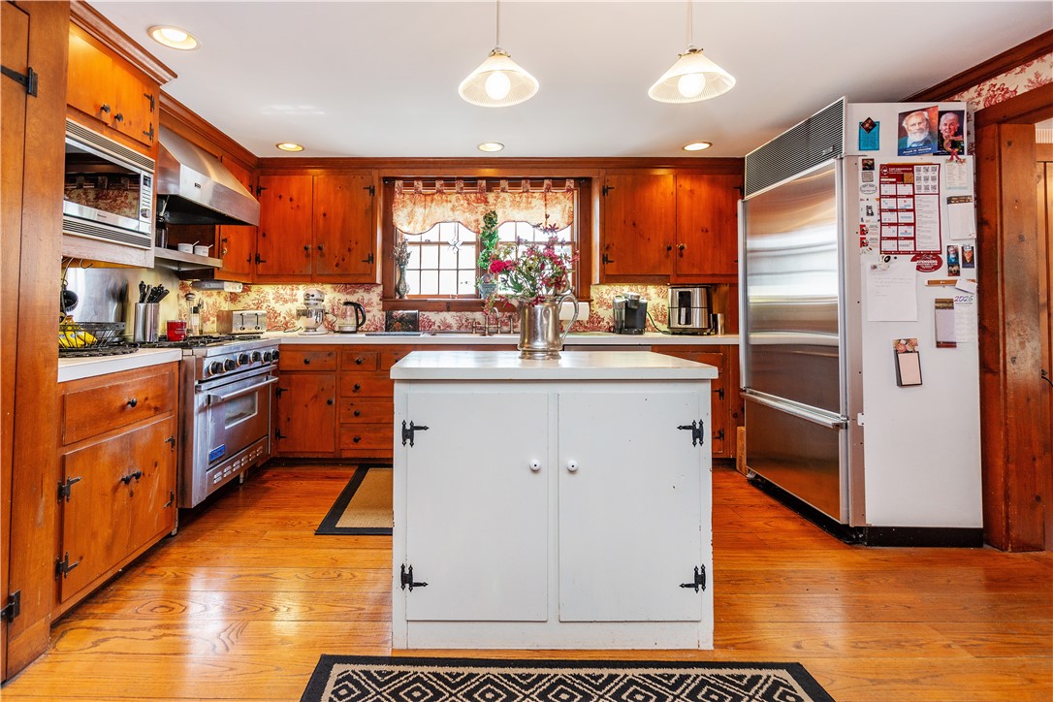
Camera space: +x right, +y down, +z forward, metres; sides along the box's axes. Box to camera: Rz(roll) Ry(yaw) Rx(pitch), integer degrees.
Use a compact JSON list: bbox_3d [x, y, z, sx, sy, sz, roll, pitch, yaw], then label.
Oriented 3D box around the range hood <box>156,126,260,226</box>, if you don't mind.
[{"bbox_3d":[-1.988,-0.991,2.630,0.600,0.440,0.820,0,2,-6],"label":"range hood"}]

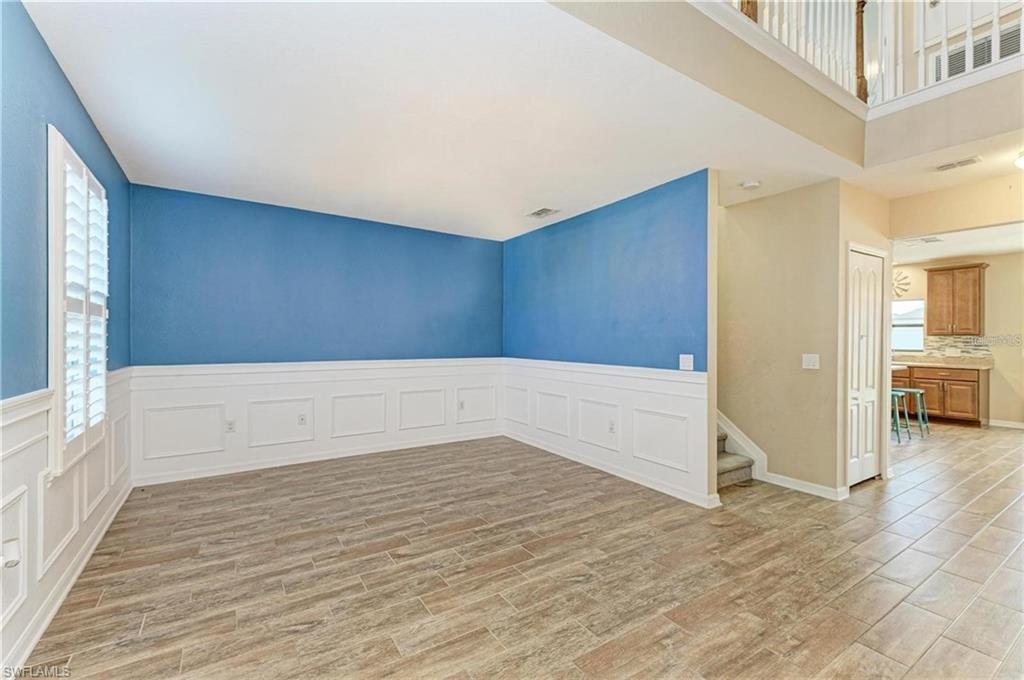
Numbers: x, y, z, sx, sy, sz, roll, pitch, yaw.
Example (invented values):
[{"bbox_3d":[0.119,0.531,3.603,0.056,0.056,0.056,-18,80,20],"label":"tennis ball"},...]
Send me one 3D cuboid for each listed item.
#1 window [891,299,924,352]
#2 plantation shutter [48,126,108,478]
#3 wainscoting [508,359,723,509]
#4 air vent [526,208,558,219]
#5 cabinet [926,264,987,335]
[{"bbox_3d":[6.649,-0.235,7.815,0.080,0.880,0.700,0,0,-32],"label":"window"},{"bbox_3d":[-2.326,-0.169,2.450,0.075,1.555,0.910,0,0,-32],"label":"plantation shutter"},{"bbox_3d":[0.728,0.768,4.804,0.045,1.043,3.050,0,0,-32],"label":"wainscoting"},{"bbox_3d":[0.325,-1.321,4.754,0.200,0.020,0.330,0,0,-32],"label":"air vent"},{"bbox_3d":[6.890,-0.603,7.043,0.360,1.040,0.660,0,0,-32],"label":"cabinet"}]

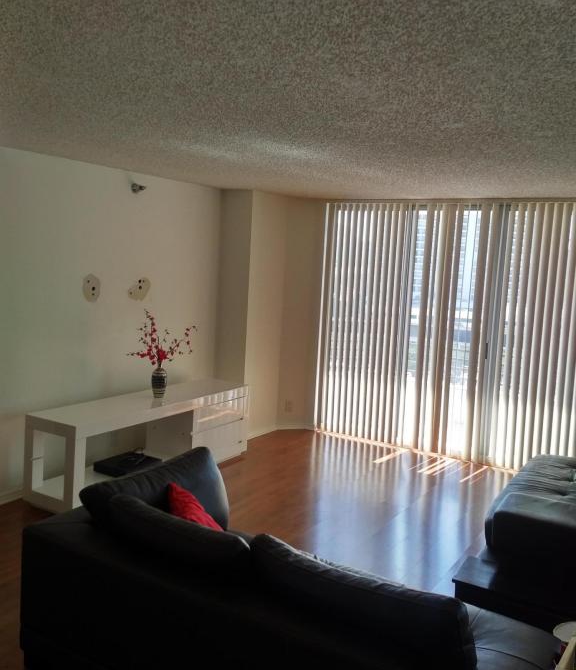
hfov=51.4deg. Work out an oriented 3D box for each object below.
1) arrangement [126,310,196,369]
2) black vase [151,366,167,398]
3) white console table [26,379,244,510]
[{"bbox_3d":[-1.031,0.030,4.923,0.420,0.481,0.500,7,8,32],"label":"arrangement"},{"bbox_3d":[-1.070,0.383,4.963,0.127,0.259,0.127,3,7,0],"label":"black vase"},{"bbox_3d":[-1.122,0.826,4.950,0.537,0.624,1.934,7,8,32],"label":"white console table"}]

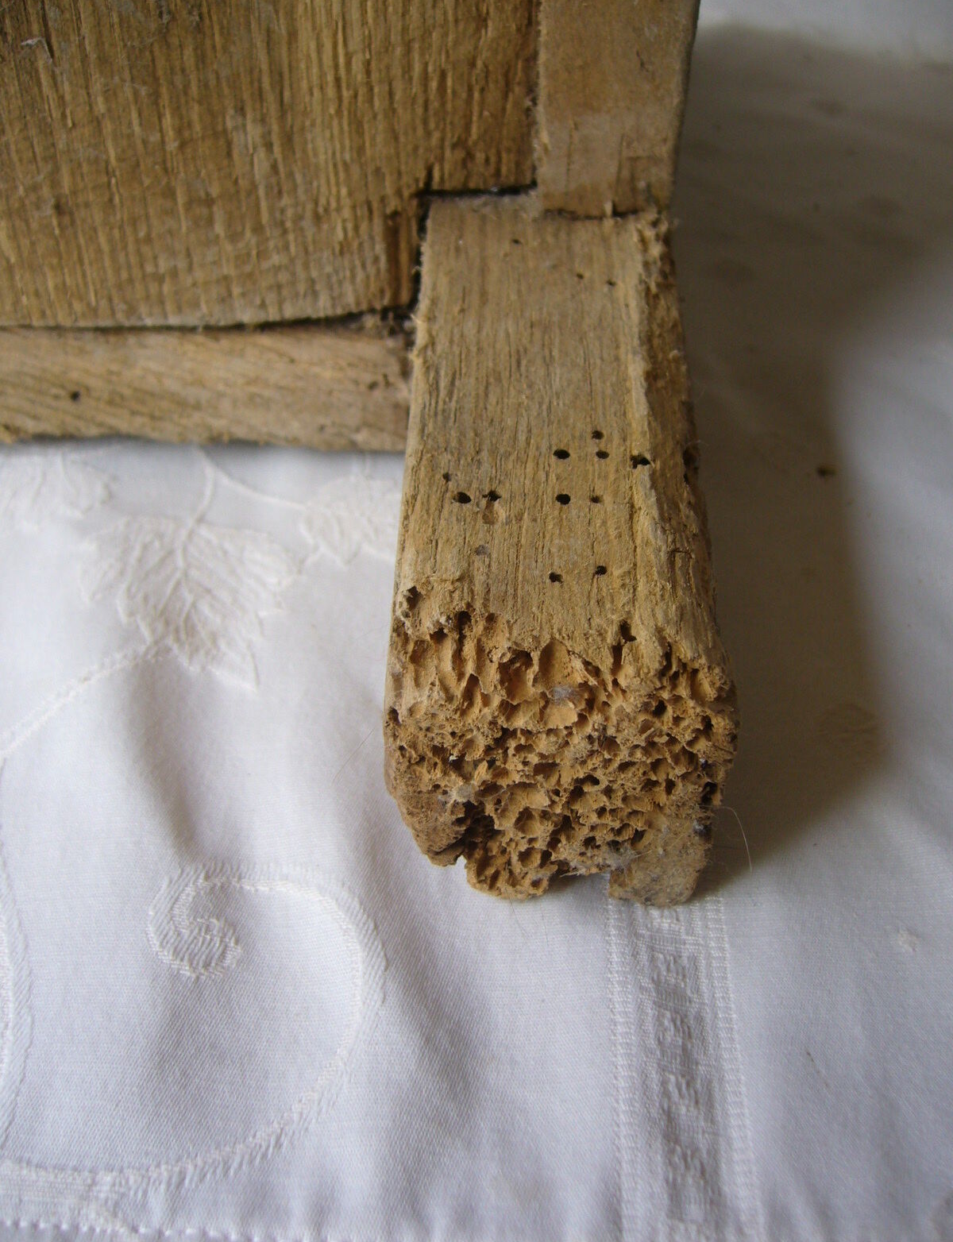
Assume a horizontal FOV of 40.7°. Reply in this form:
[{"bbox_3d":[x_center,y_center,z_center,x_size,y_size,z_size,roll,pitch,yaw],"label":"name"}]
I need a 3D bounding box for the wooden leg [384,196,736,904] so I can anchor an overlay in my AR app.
[{"bbox_3d":[0.011,-0.015,0.210,0.043,0.054,0.104,1,50,1],"label":"wooden leg"}]

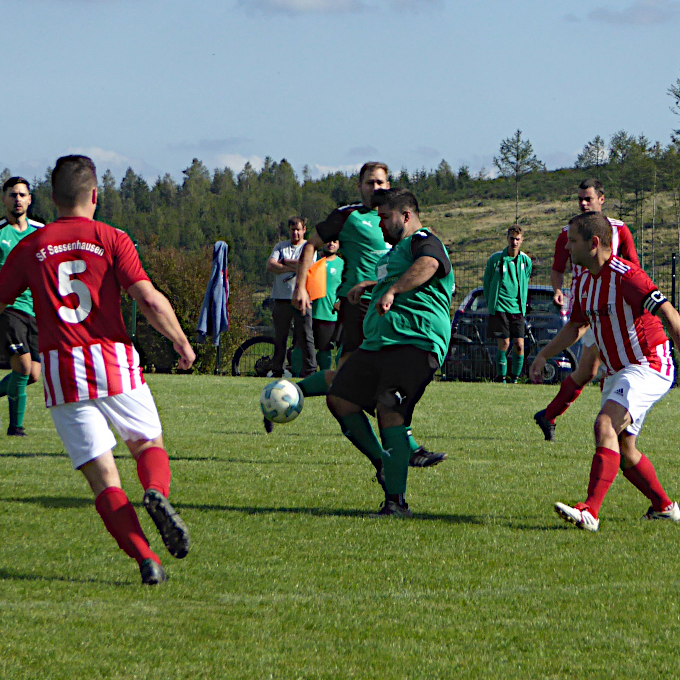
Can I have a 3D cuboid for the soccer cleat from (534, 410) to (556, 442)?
[{"bbox_3d":[1.429,0.600,19.400,0.110,0.280,0.100,-29,-20,12],"label":"soccer cleat"}]

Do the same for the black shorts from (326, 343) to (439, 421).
[{"bbox_3d":[0.236,0.210,14.100,0.480,0.450,0.430,0,2,-30],"label":"black shorts"}]

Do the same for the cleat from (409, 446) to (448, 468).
[{"bbox_3d":[0.530,0.707,16.750,0.280,0.115,0.105,13,3,28],"label":"cleat"}]

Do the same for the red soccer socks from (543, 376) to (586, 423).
[{"bbox_3d":[1.557,0.413,19.300,0.130,0.360,0.140,28,21,-46],"label":"red soccer socks"}]

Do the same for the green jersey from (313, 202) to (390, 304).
[{"bbox_3d":[0.172,-0.516,16.800,0.620,0.640,0.320,-3,3,-9],"label":"green jersey"}]

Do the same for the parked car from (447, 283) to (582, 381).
[{"bbox_3d":[2.330,0.005,37.100,1.730,1.460,4.400,1,1,3],"label":"parked car"}]

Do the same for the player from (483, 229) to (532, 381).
[{"bbox_3d":[1.872,-0.402,31.100,0.530,1.790,0.360,1,1,1],"label":"player"}]

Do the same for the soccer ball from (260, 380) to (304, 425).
[{"bbox_3d":[-0.292,0.312,14.050,0.220,0.220,0.220,1,1,0],"label":"soccer ball"}]

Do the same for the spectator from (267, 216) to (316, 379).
[{"bbox_3d":[-0.542,-0.469,31.100,0.540,1.810,0.380,1,1,0],"label":"spectator"}]

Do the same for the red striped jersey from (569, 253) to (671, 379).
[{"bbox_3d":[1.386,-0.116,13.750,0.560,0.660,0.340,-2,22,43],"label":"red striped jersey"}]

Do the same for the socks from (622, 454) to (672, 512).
[{"bbox_3d":[1.542,0.726,13.980,0.125,0.340,0.115,-13,38,23],"label":"socks"}]

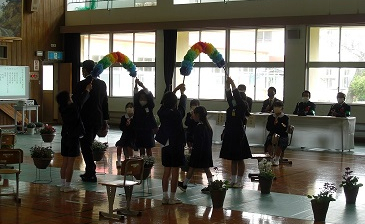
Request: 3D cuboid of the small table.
[{"bbox_3d":[-4.129,0.165,18.945,0.420,0.690,0.600,3,3,35],"label":"small table"}]

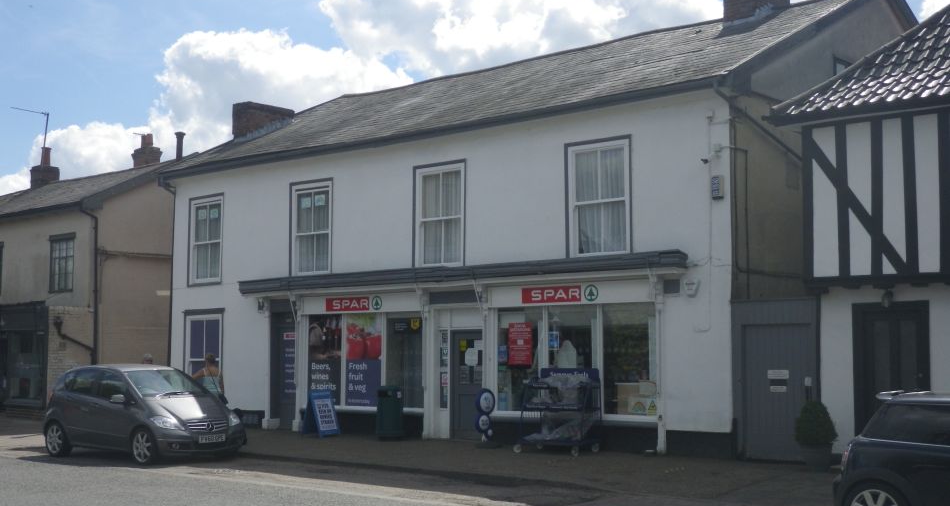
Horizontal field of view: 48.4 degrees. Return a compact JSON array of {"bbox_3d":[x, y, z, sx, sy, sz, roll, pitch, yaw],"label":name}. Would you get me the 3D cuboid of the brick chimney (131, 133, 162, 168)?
[{"bbox_3d":[-9.420,-2.944,30.380,0.660,1.060,0.620,-5,-8,41],"label":"brick chimney"}]

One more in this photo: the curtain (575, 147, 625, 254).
[{"bbox_3d":[2.256,-0.916,18.891,1.010,1.910,0.130,-5,-7,38],"label":"curtain"}]

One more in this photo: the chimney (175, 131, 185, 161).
[{"bbox_3d":[-8.136,-2.946,29.126,0.280,0.860,0.280,-5,-8,41],"label":"chimney"}]

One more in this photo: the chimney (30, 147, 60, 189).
[{"bbox_3d":[-13.926,-2.756,34.298,0.740,1.320,0.600,-5,-8,41],"label":"chimney"}]

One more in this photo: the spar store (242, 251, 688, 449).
[{"bbox_3d":[-0.557,2.003,20.951,10.850,3.300,1.600,-5,-7,38],"label":"spar store"}]

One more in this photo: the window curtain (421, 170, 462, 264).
[{"bbox_3d":[-0.654,-0.677,21.132,1.010,1.850,0.130,-5,-7,38],"label":"window curtain"}]

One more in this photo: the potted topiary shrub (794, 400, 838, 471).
[{"bbox_3d":[4.988,2.627,15.452,0.640,1.040,0.640,-5,-7,38],"label":"potted topiary shrub"}]

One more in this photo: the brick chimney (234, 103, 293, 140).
[{"bbox_3d":[-5.844,-3.516,29.387,0.700,1.100,1.600,-5,-7,38],"label":"brick chimney"}]

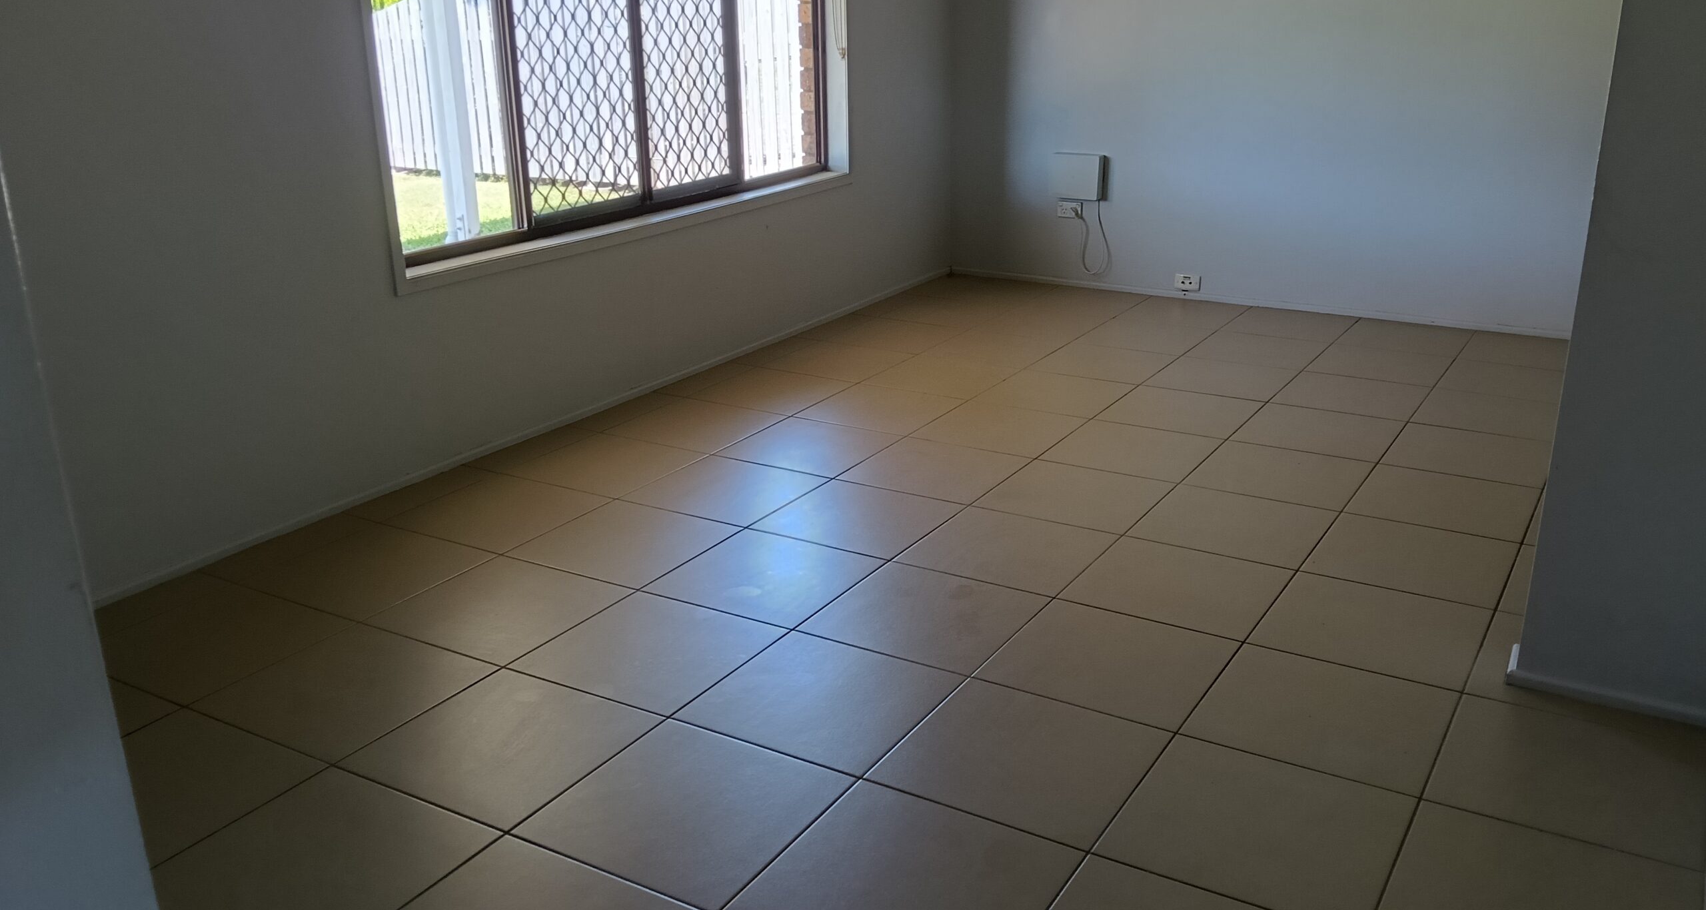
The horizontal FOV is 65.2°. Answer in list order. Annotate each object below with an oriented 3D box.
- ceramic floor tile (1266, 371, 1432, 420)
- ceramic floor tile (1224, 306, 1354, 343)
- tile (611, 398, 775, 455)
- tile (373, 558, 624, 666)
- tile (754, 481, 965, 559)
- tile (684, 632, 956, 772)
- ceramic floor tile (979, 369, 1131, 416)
[{"bbox_3d":[1.786,-0.207,4.778,0.453,0.010,0.453,10,22,30],"label":"ceramic floor tile"},{"bbox_3d":[1.896,-0.558,5.794,0.453,0.010,0.453,10,22,30],"label":"ceramic floor tile"},{"bbox_3d":[-0.528,-0.099,4.502,0.446,0.010,0.446,10,22,29],"label":"tile"},{"bbox_3d":[-0.833,0.364,3.171,0.445,0.010,0.445,11,22,30],"label":"tile"},{"bbox_3d":[0.019,0.179,3.721,0.450,0.010,0.450,10,22,30],"label":"tile"},{"bbox_3d":[-0.063,0.511,2.767,0.450,0.010,0.450,10,22,30],"label":"tile"},{"bbox_3d":[0.741,-0.221,4.836,0.450,0.010,0.450,10,22,30],"label":"ceramic floor tile"}]

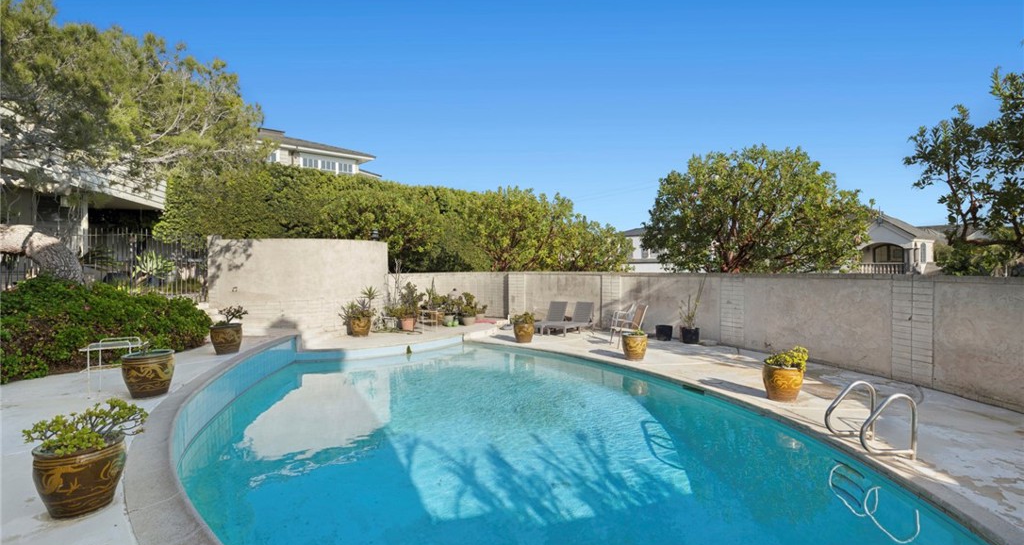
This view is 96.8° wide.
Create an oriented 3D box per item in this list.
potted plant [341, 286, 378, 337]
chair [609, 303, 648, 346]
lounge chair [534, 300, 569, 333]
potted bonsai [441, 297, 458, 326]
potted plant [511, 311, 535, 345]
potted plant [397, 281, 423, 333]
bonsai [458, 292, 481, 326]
[{"bbox_3d":[-3.650,0.950,10.950,0.820,1.140,0.780,0,0,-18],"label":"potted plant"},{"bbox_3d":[2.620,1.210,10.220,0.680,0.930,0.620,0,0,-7],"label":"chair"},{"bbox_3d":[0.990,1.270,12.950,0.650,0.800,1.900,0,0,33],"label":"lounge chair"},{"bbox_3d":[-1.790,1.110,13.050,0.530,0.820,0.510,0,0,-8],"label":"potted bonsai"},{"bbox_3d":[0.250,1.310,10.800,0.540,0.740,0.520,0,0,1],"label":"potted plant"},{"bbox_3d":[-2.690,0.910,11.900,0.660,1.230,0.620,0,0,-13],"label":"potted plant"},{"bbox_3d":[-1.220,1.040,13.050,0.620,0.920,0.580,0,0,-5],"label":"bonsai"}]

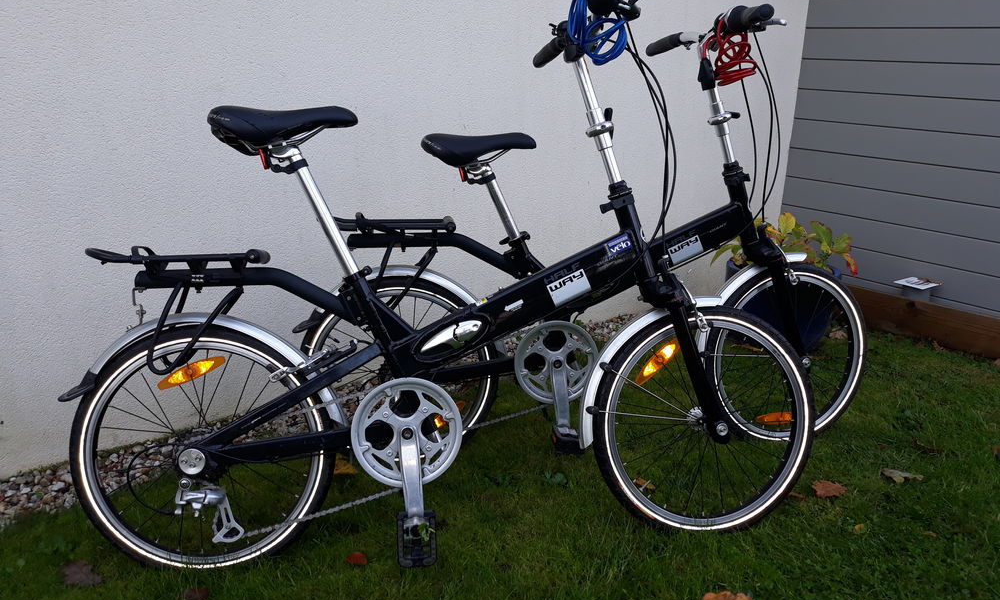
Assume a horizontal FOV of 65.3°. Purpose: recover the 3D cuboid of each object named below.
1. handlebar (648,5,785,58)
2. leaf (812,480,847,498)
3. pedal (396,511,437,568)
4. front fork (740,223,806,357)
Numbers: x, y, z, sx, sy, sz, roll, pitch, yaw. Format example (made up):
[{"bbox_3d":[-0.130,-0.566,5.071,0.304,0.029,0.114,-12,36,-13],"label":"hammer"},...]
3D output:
[{"bbox_3d":[0.486,-0.609,1.842,0.110,0.090,0.550,-3,9,-15],"label":"handlebar"},{"bbox_3d":[0.765,0.438,1.812,0.077,0.018,0.055,6,19,14],"label":"leaf"},{"bbox_3d":[-0.156,0.447,1.455,0.068,0.100,0.030,-2,3,-8],"label":"pedal"},{"bbox_3d":[0.693,0.001,1.954,0.085,0.367,0.097,-23,14,-11],"label":"front fork"}]

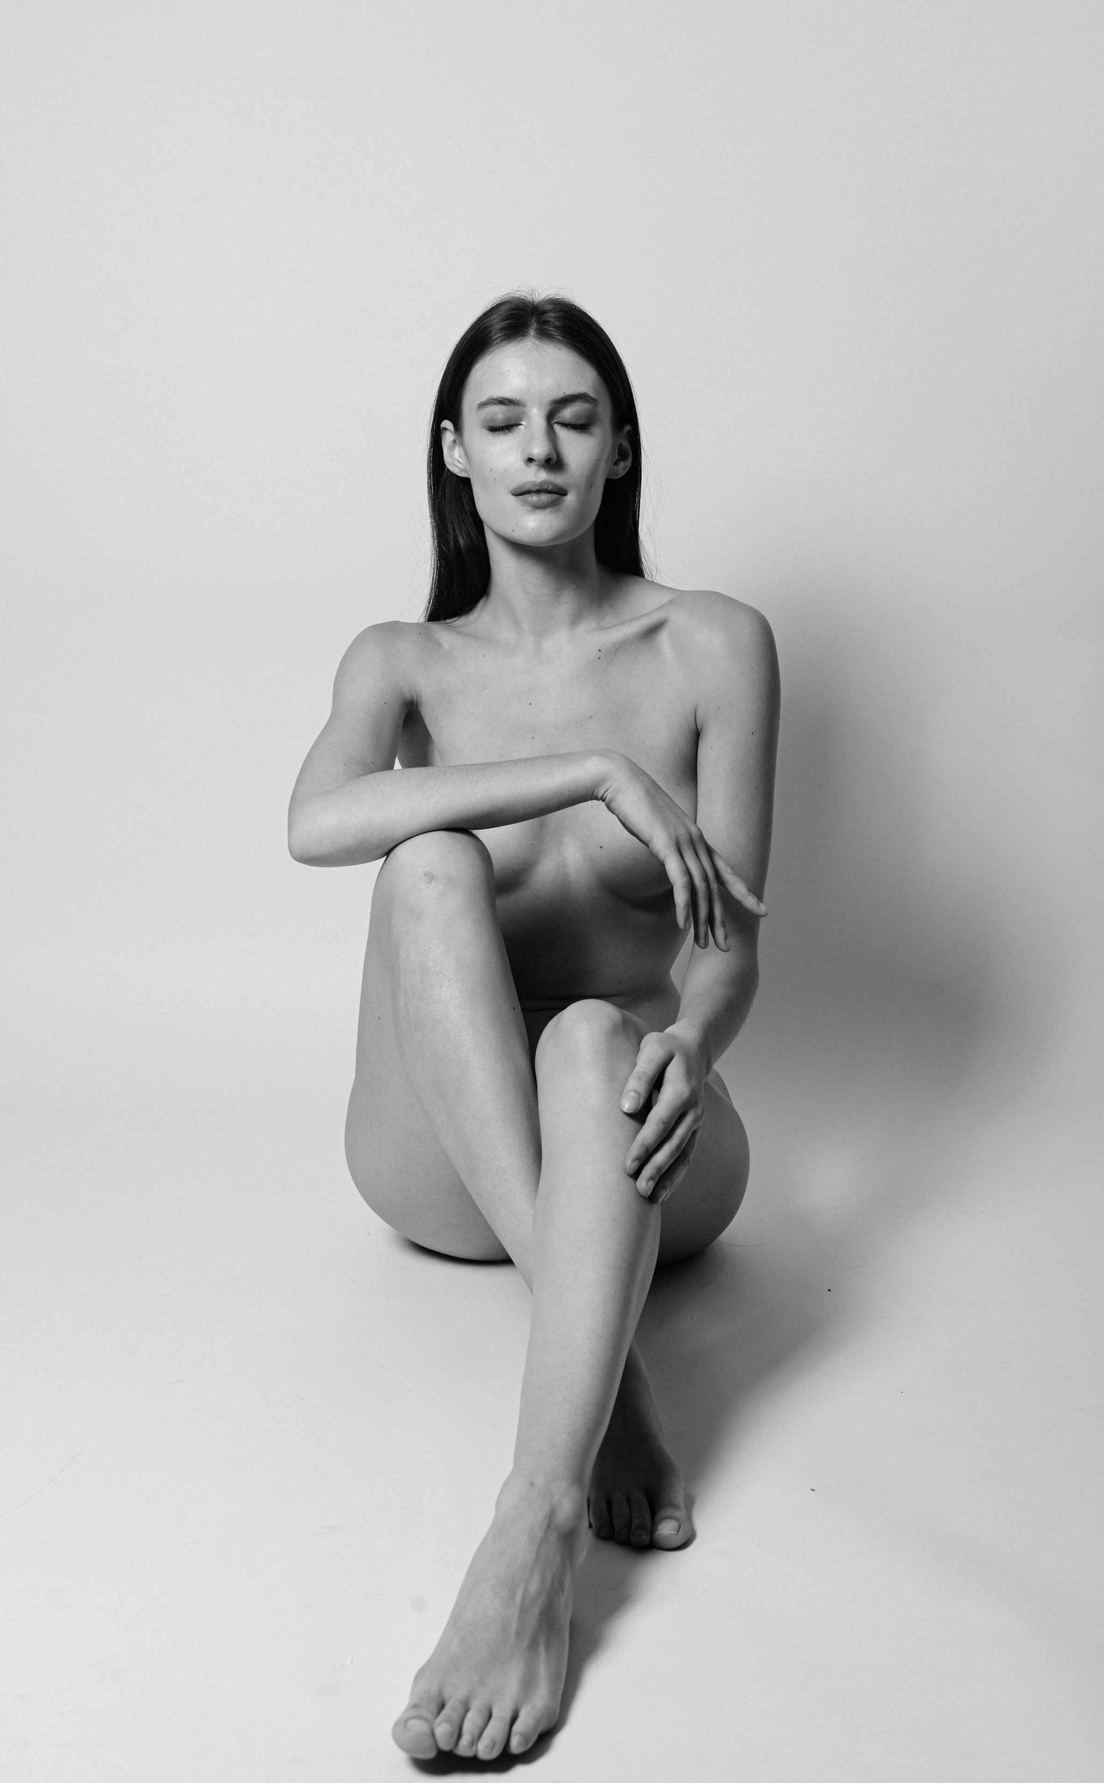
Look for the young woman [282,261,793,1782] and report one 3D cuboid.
[{"bbox_3d":[0.000,-0.016,1.600,0.425,0.860,1.010,0,8,0],"label":"young woman"}]

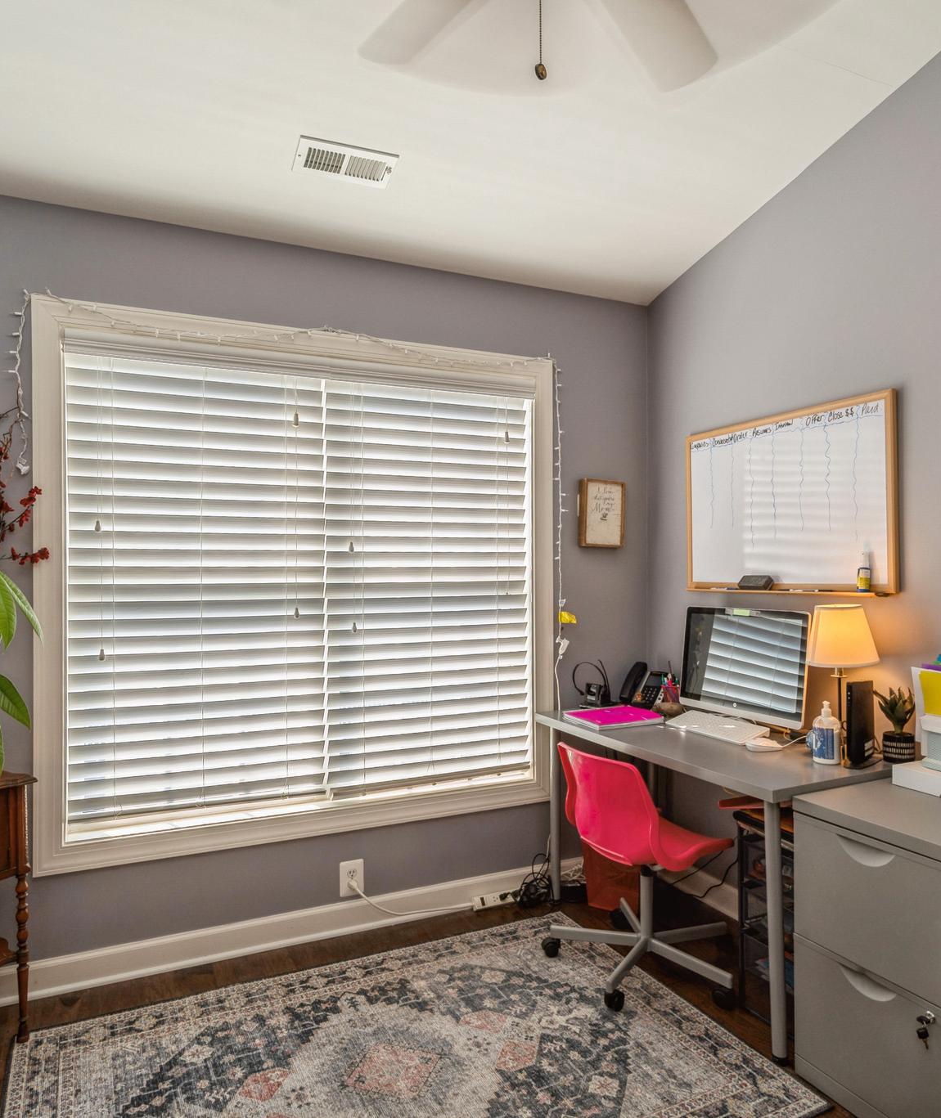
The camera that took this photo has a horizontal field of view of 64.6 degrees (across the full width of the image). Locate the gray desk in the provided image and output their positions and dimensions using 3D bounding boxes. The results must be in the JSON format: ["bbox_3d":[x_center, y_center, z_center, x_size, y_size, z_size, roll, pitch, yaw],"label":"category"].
[{"bbox_3d":[0.812,1.001,2.648,0.600,0.740,1.200,0,-1,-26],"label":"gray desk"}]

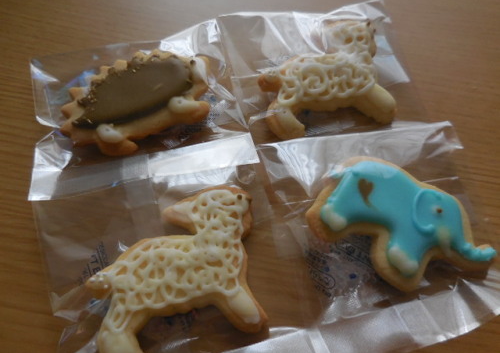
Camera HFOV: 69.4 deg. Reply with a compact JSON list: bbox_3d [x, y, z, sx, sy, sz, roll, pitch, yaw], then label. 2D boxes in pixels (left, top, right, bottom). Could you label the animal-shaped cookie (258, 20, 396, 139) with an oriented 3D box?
[{"bbox_3d":[0.039,-0.055,0.199,0.072,0.012,0.064,-8,69,-7],"label":"animal-shaped cookie"}]

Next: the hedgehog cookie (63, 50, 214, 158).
[{"bbox_3d":[-0.056,-0.041,0.187,0.081,0.012,0.047,-23,71,-12],"label":"hedgehog cookie"}]

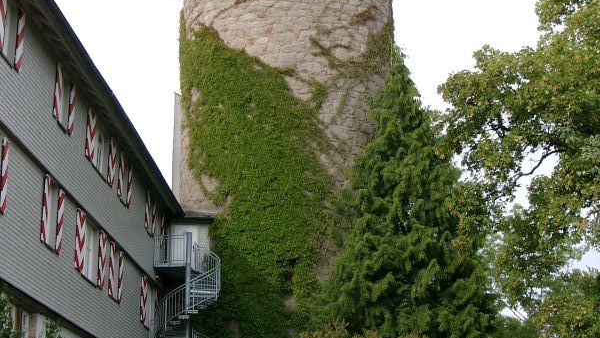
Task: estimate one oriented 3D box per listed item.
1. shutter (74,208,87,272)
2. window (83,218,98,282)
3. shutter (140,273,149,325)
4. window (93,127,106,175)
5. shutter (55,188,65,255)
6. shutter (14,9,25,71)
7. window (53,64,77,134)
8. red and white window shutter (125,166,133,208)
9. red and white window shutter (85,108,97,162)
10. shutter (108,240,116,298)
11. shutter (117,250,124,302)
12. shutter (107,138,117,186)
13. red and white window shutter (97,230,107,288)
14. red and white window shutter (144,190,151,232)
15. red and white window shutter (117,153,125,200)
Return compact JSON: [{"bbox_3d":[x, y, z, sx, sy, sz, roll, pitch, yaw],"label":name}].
[{"bbox_3d":[-5.391,1.767,32.155,0.050,1.436,0.840,-1,-14,3],"label":"shutter"},{"bbox_3d":[-5.390,2.105,33.710,0.120,1.500,1.790,-1,-14,3],"label":"window"},{"bbox_3d":[-4.928,4.162,42.115,0.070,1.500,0.850,-1,-14,3],"label":"shutter"},{"bbox_3d":[-5.351,-0.574,35.245,0.120,1.357,1.880,-1,-14,3],"label":"window"},{"bbox_3d":[-5.556,1.241,30.700,0.070,1.500,0.500,-1,-14,3],"label":"shutter"},{"bbox_3d":[-5.735,-2.617,26.807,0.050,1.290,0.430,-1,-14,3],"label":"shutter"},{"bbox_3d":[-5.557,-1.639,31.546,0.180,1.400,1.800,-1,-14,3],"label":"window"},{"bbox_3d":[-5.104,0.558,39.951,0.070,1.340,0.500,-1,-14,3],"label":"red and white window shutter"},{"bbox_3d":[-5.356,-0.857,33.585,0.050,1.314,0.820,-1,-14,3],"label":"red and white window shutter"},{"bbox_3d":[-5.170,2.783,36.114,0.050,1.508,0.540,-1,-14,3],"label":"shutter"},{"bbox_3d":[-5.095,3.125,37.459,0.050,1.508,0.510,-1,-14,3],"label":"shutter"},{"bbox_3d":[-5.256,-0.162,37.198,0.070,1.360,0.750,-1,-14,3],"label":"shutter"},{"bbox_3d":[-5.243,2.421,34.801,0.050,1.492,0.770,-1,-14,3],"label":"red and white window shutter"},{"bbox_3d":[-4.926,1.374,43.196,0.070,1.340,0.600,-1,-14,3],"label":"red and white window shutter"},{"bbox_3d":[-5.128,0.172,37.681,0.050,1.323,0.560,-1,-14,3],"label":"red and white window shutter"}]

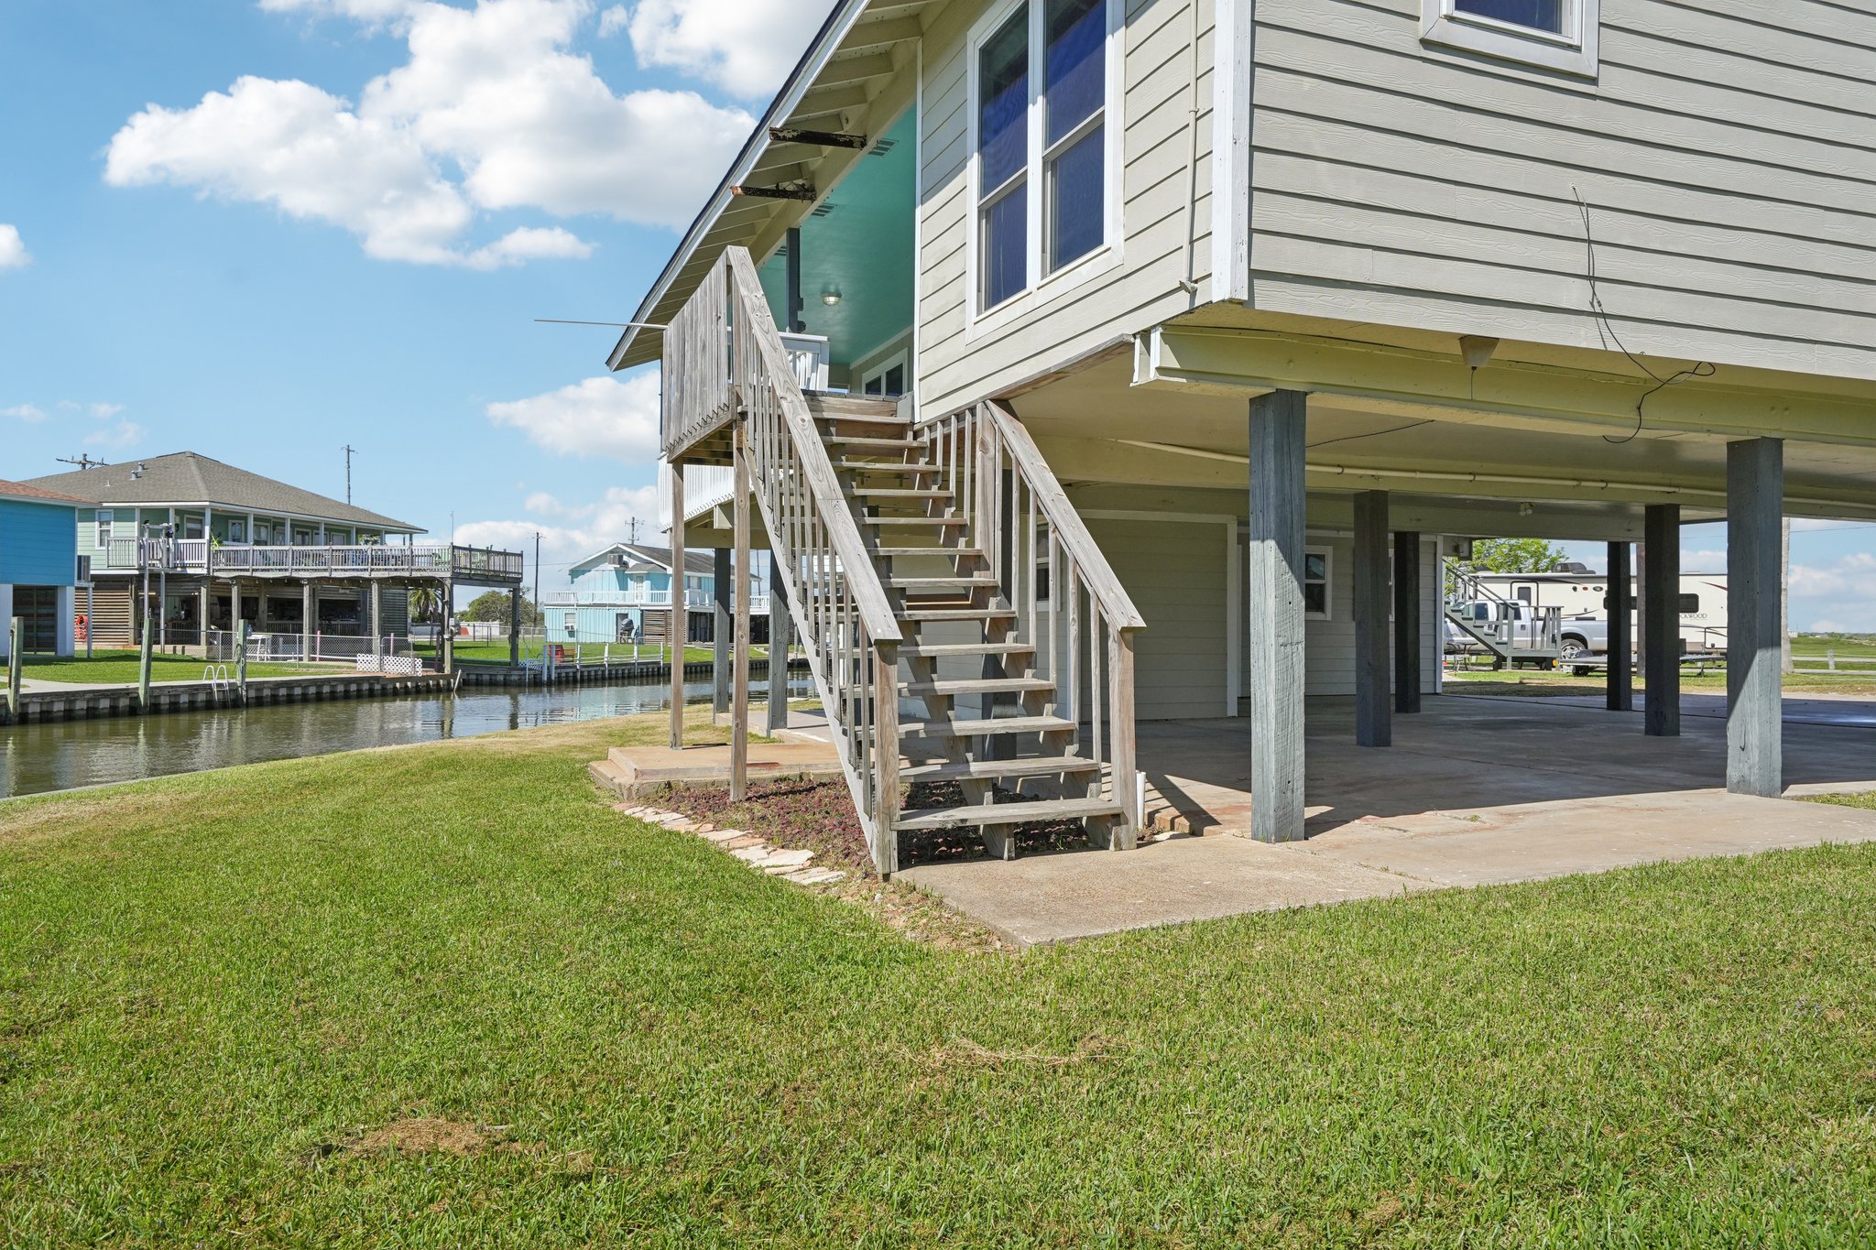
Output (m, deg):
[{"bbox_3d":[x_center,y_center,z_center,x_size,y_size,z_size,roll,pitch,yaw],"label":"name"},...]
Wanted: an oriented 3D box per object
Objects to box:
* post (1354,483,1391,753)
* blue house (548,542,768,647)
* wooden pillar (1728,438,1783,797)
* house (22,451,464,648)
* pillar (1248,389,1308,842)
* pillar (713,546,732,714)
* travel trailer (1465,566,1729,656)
[{"bbox_3d":[4.030,-0.040,11.550,0.205,2.340,0.205,0,0,-22],"label":"post"},{"bbox_3d":[-20.900,-2.100,95.000,10.800,6.950,15.000,0,0,13],"label":"blue house"},{"bbox_3d":[5.410,-0.038,8.270,0.210,2.340,0.210,0,0,-22],"label":"wooden pillar"},{"bbox_3d":[-26.650,-2.970,52.070,22.000,8.550,13.800,0,0,10],"label":"house"},{"bbox_3d":[1.790,-0.035,6.560,0.205,2.330,0.205,0,0,-22],"label":"pillar"},{"bbox_3d":[-3.320,0.130,19.200,0.210,2.560,0.210,0,0,-22],"label":"pillar"},{"bbox_3d":[20.600,-0.200,38.600,8.700,3.240,2.450,0,0,5],"label":"travel trailer"}]

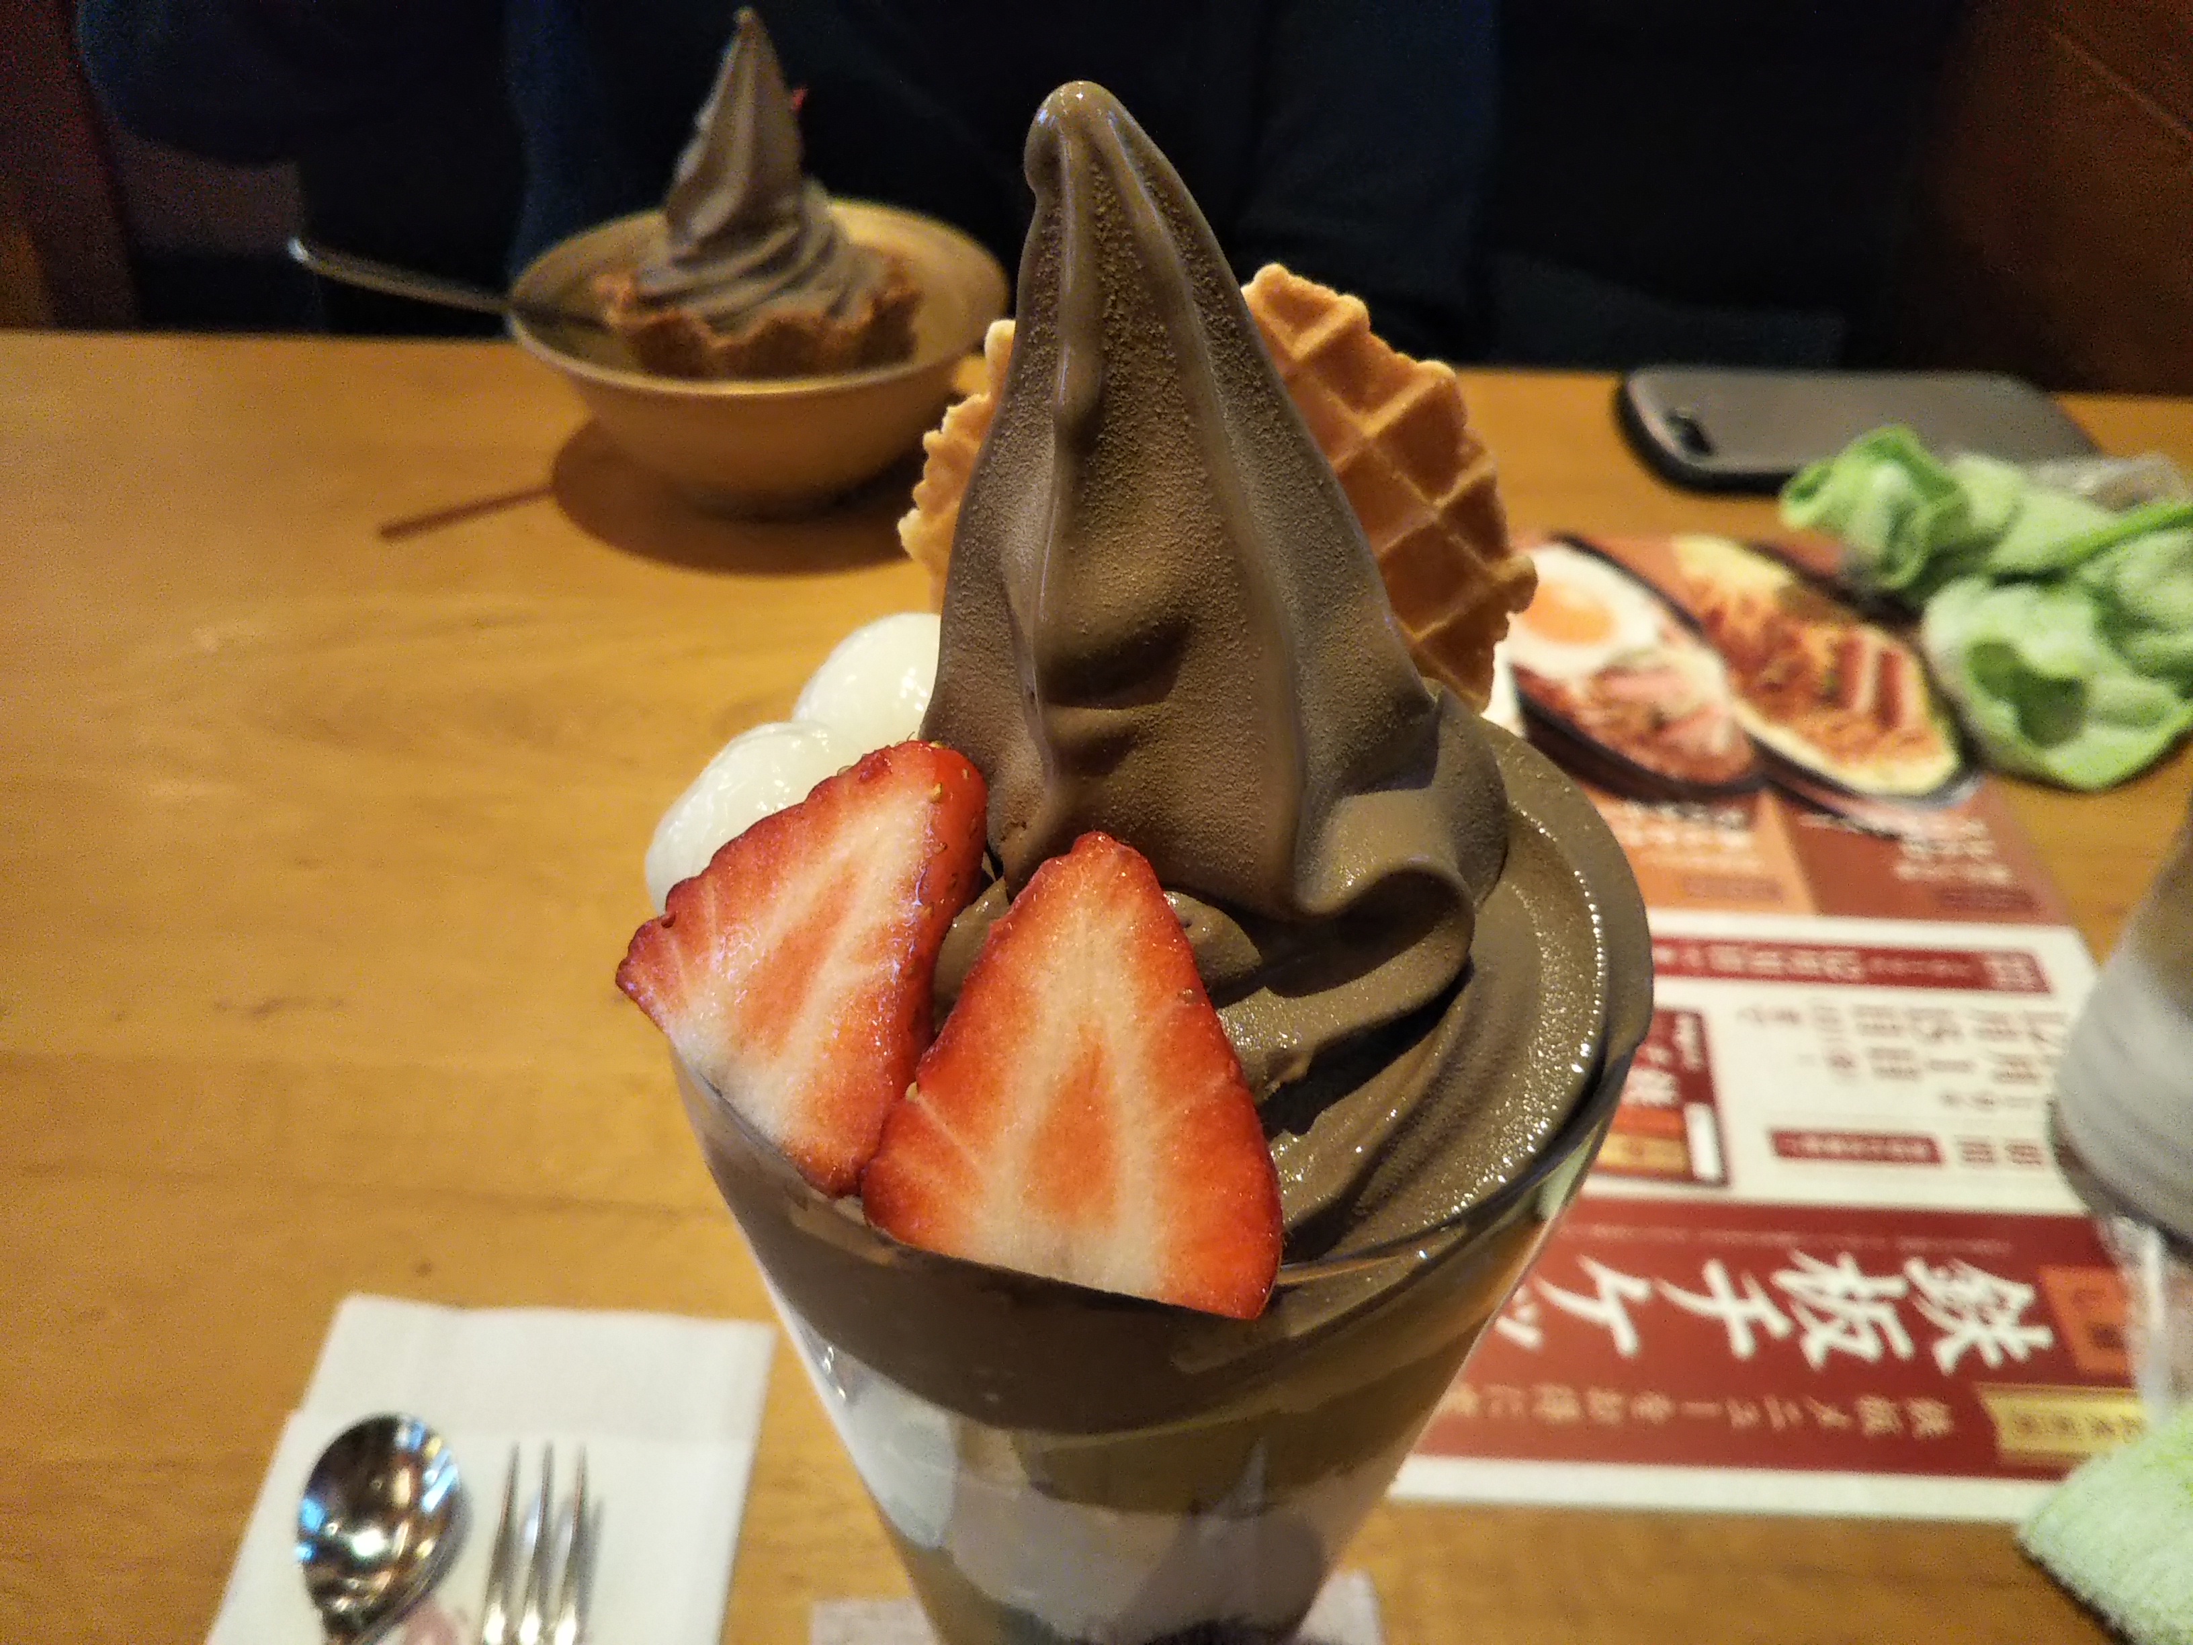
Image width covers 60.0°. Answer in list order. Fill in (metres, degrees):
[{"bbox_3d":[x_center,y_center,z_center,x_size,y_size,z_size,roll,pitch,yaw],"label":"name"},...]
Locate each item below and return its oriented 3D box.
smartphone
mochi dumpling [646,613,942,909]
[{"bbox_3d":[0.247,-0.130,0.626,0.145,0.010,0.072,1,39,2],"label":"smartphone"},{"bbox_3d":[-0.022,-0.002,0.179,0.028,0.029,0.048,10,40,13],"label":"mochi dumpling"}]

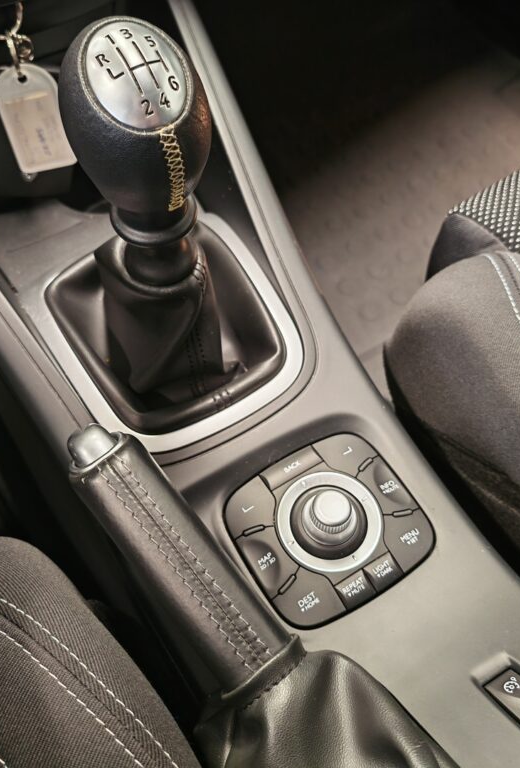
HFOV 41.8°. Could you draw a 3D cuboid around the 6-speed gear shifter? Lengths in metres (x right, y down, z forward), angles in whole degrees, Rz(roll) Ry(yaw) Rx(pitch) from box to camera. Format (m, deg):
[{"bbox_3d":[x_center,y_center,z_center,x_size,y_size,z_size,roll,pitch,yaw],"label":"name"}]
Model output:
[{"bbox_3d":[-0.051,-0.074,0.329,0.063,0.190,0.065,-26,63,-17],"label":"6-speed gear shifter"}]

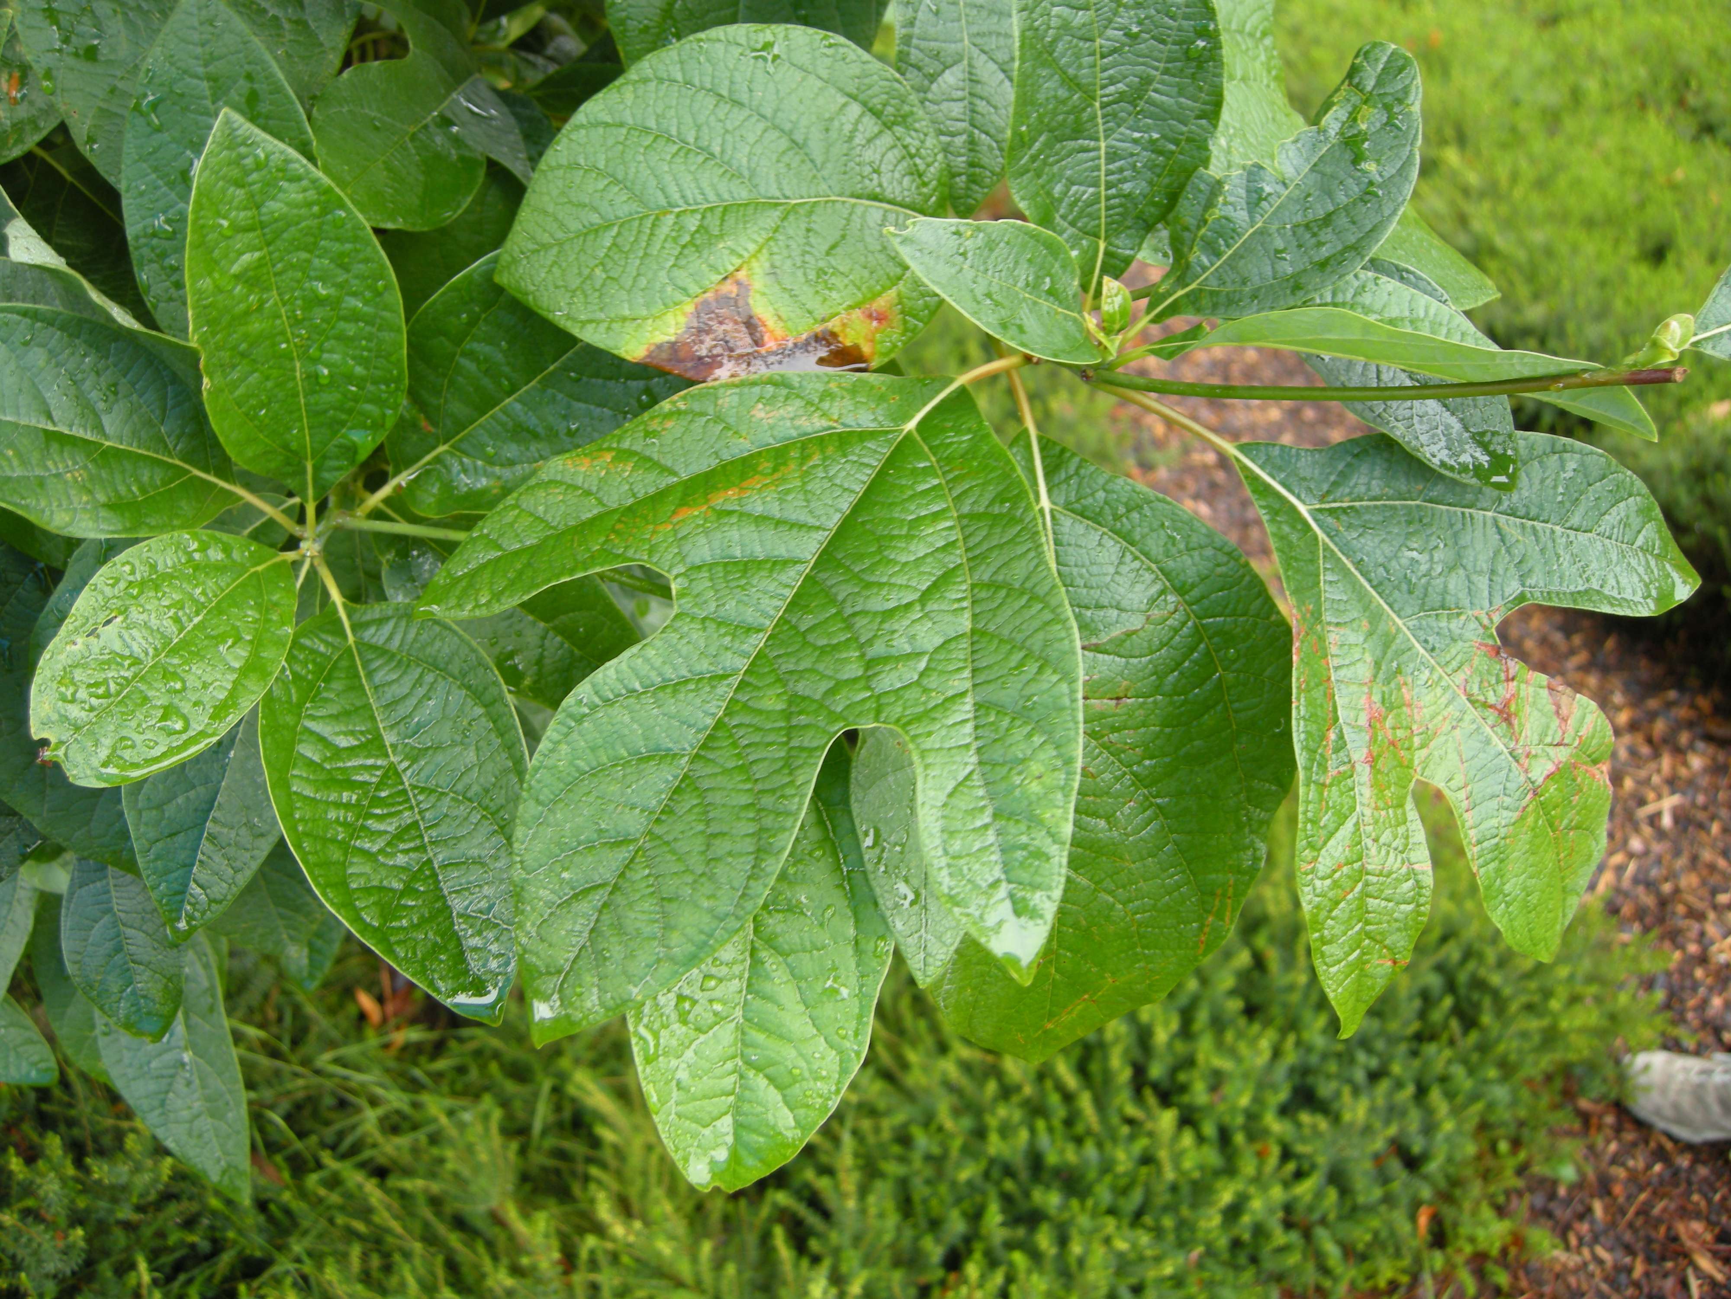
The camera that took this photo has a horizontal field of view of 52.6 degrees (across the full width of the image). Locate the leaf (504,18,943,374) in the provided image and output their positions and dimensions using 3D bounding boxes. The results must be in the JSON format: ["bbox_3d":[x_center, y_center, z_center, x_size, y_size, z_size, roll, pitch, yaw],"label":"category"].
[{"bbox_3d":[-0.035,-0.104,0.421,0.106,0.032,0.104,-7,67,0],"label":"leaf"}]

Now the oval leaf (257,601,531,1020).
[{"bbox_3d":[-0.113,0.041,0.445,0.061,0.022,0.115,-21,75,-9],"label":"oval leaf"}]

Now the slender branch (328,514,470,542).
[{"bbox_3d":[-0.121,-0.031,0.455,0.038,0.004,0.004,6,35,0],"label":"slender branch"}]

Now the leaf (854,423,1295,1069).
[{"bbox_3d":[0.052,0.024,0.433,0.108,0.035,0.151,3,78,-6],"label":"leaf"}]

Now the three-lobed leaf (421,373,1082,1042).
[{"bbox_3d":[-0.021,0.013,0.388,0.152,0.040,0.171,30,77,7],"label":"three-lobed leaf"}]

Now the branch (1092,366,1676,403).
[{"bbox_3d":[0.118,-0.060,0.398,0.135,0.007,0.006,0,35,2],"label":"branch"}]

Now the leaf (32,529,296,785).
[{"bbox_3d":[-0.175,0.000,0.440,0.074,0.018,0.059,-42,70,-15],"label":"leaf"}]

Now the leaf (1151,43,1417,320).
[{"bbox_3d":[0.103,-0.108,0.423,0.042,0.022,0.092,40,79,14],"label":"leaf"}]

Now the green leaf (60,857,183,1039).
[{"bbox_3d":[-0.228,0.093,0.542,0.034,0.012,0.062,-24,76,-3],"label":"green leaf"}]

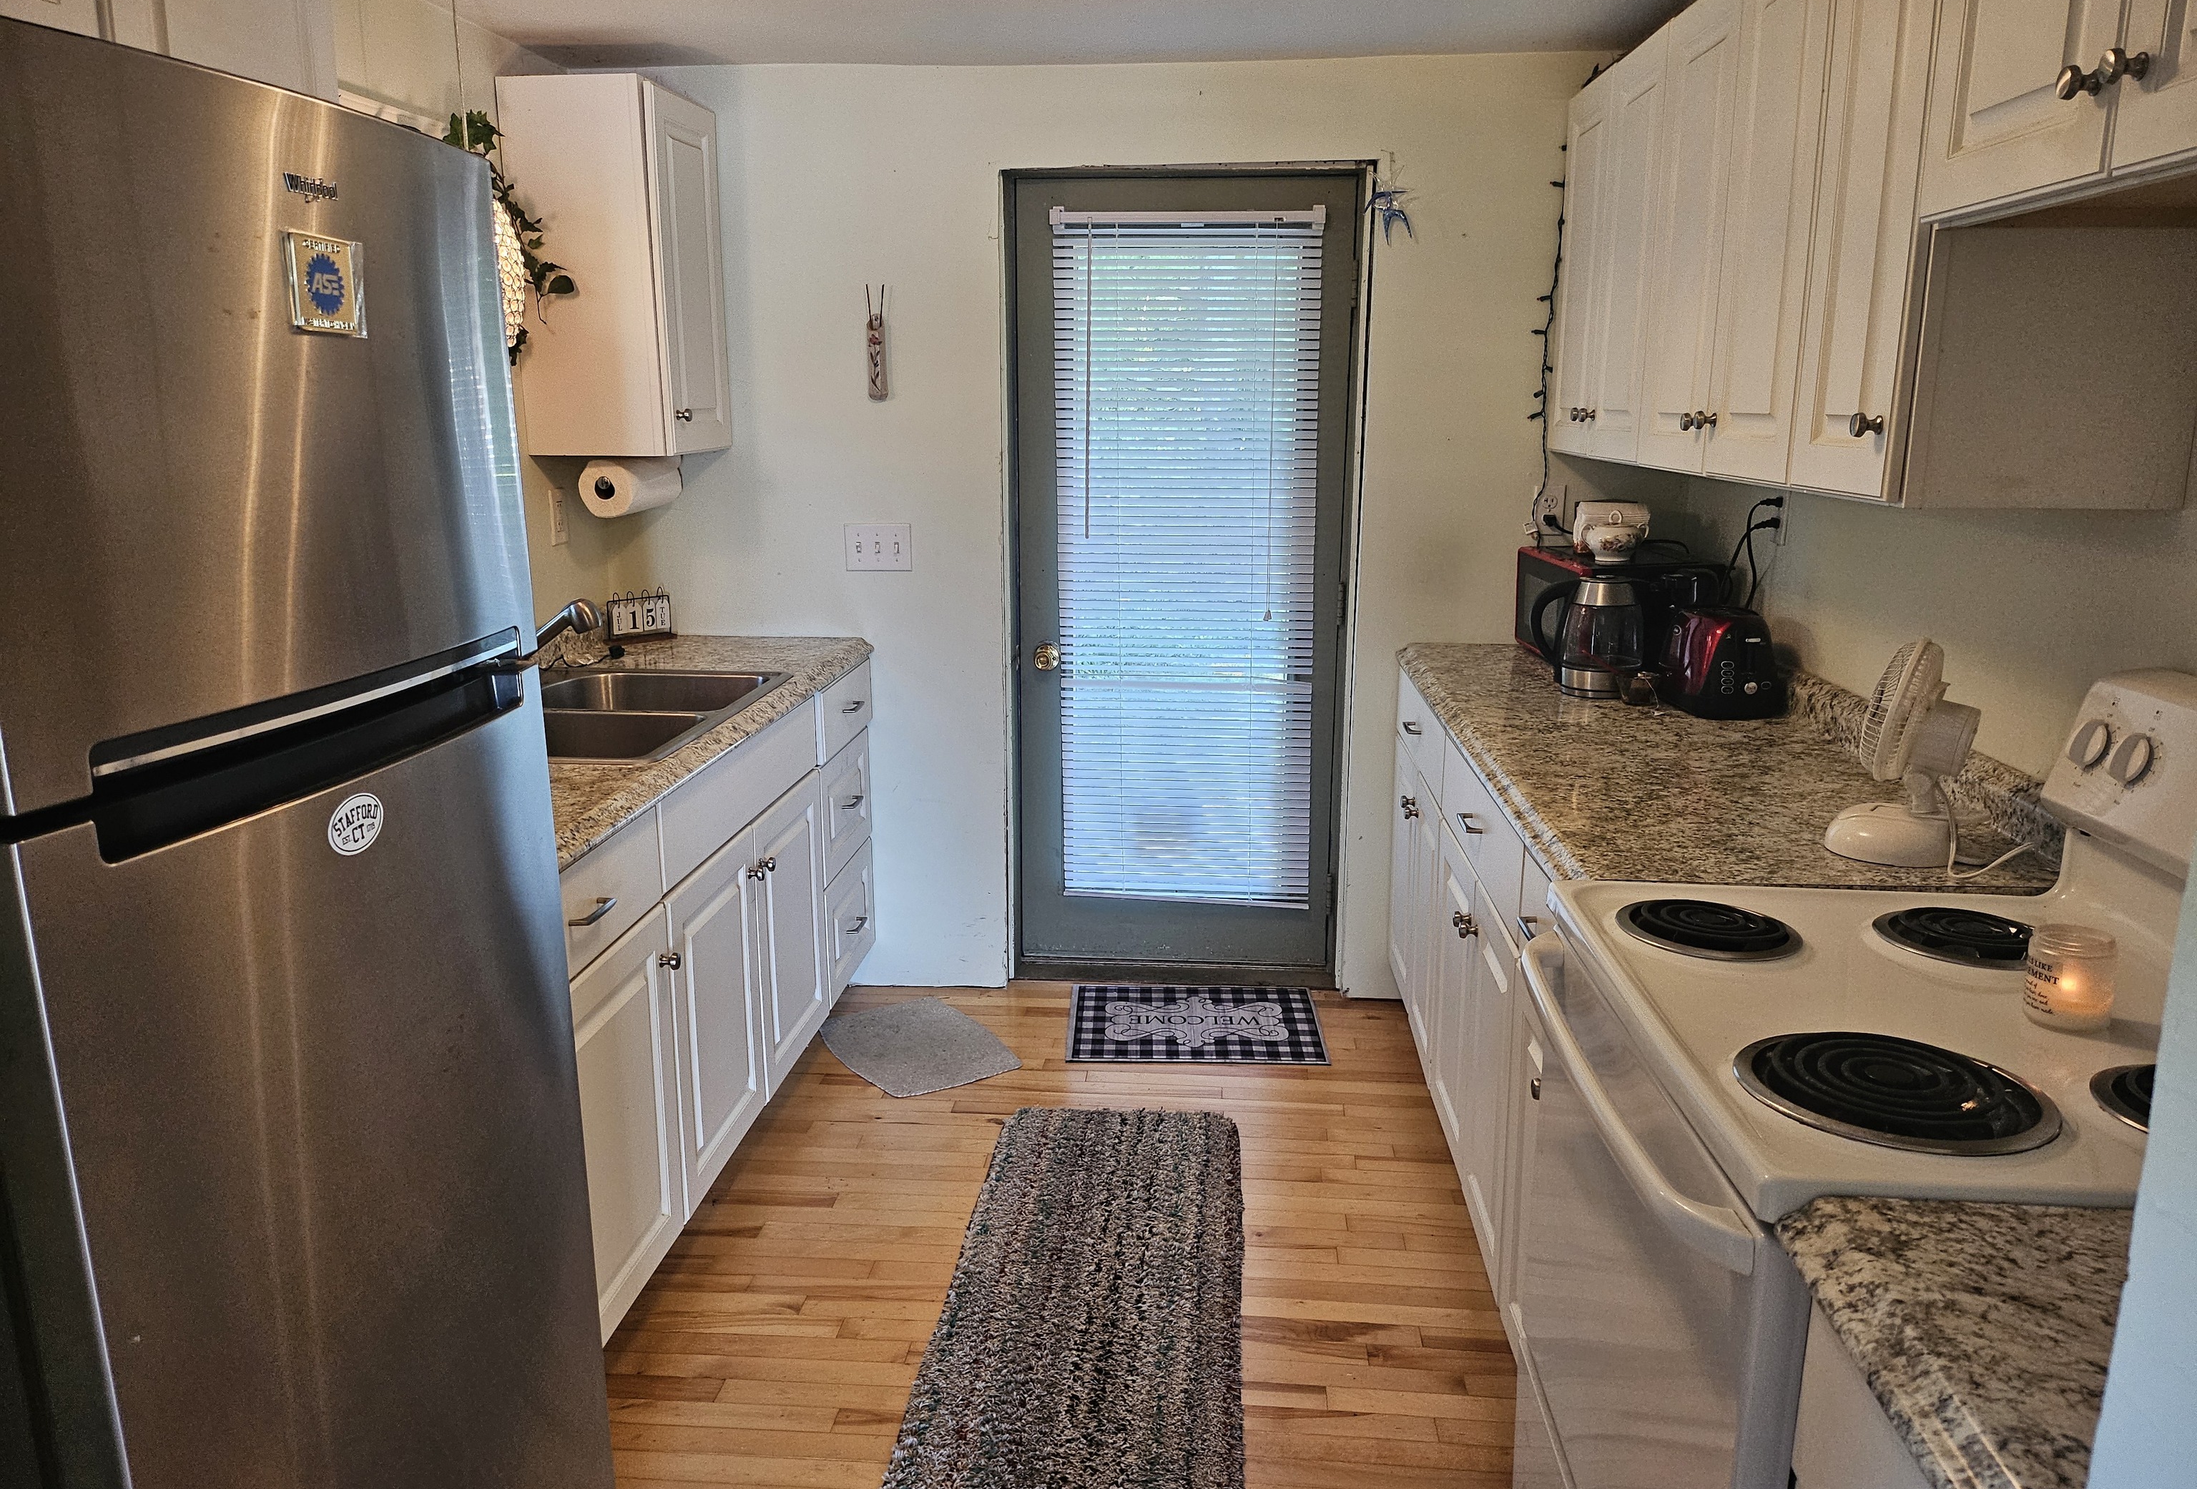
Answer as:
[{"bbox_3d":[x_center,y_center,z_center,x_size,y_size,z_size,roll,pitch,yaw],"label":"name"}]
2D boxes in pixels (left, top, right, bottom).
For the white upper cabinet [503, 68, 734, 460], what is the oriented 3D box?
[{"bbox_3d":[-1.058,-1.041,3.419,0.315,0.762,0.475,1,12,5],"label":"white upper cabinet"}]

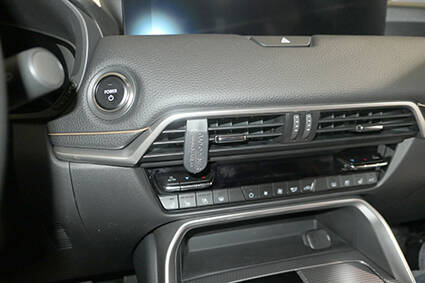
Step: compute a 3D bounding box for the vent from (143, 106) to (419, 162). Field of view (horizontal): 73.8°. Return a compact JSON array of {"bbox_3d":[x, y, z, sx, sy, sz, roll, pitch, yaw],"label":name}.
[{"bbox_3d":[0.084,-0.014,0.332,0.330,0.048,0.045,-5,13,-14],"label":"vent"}]

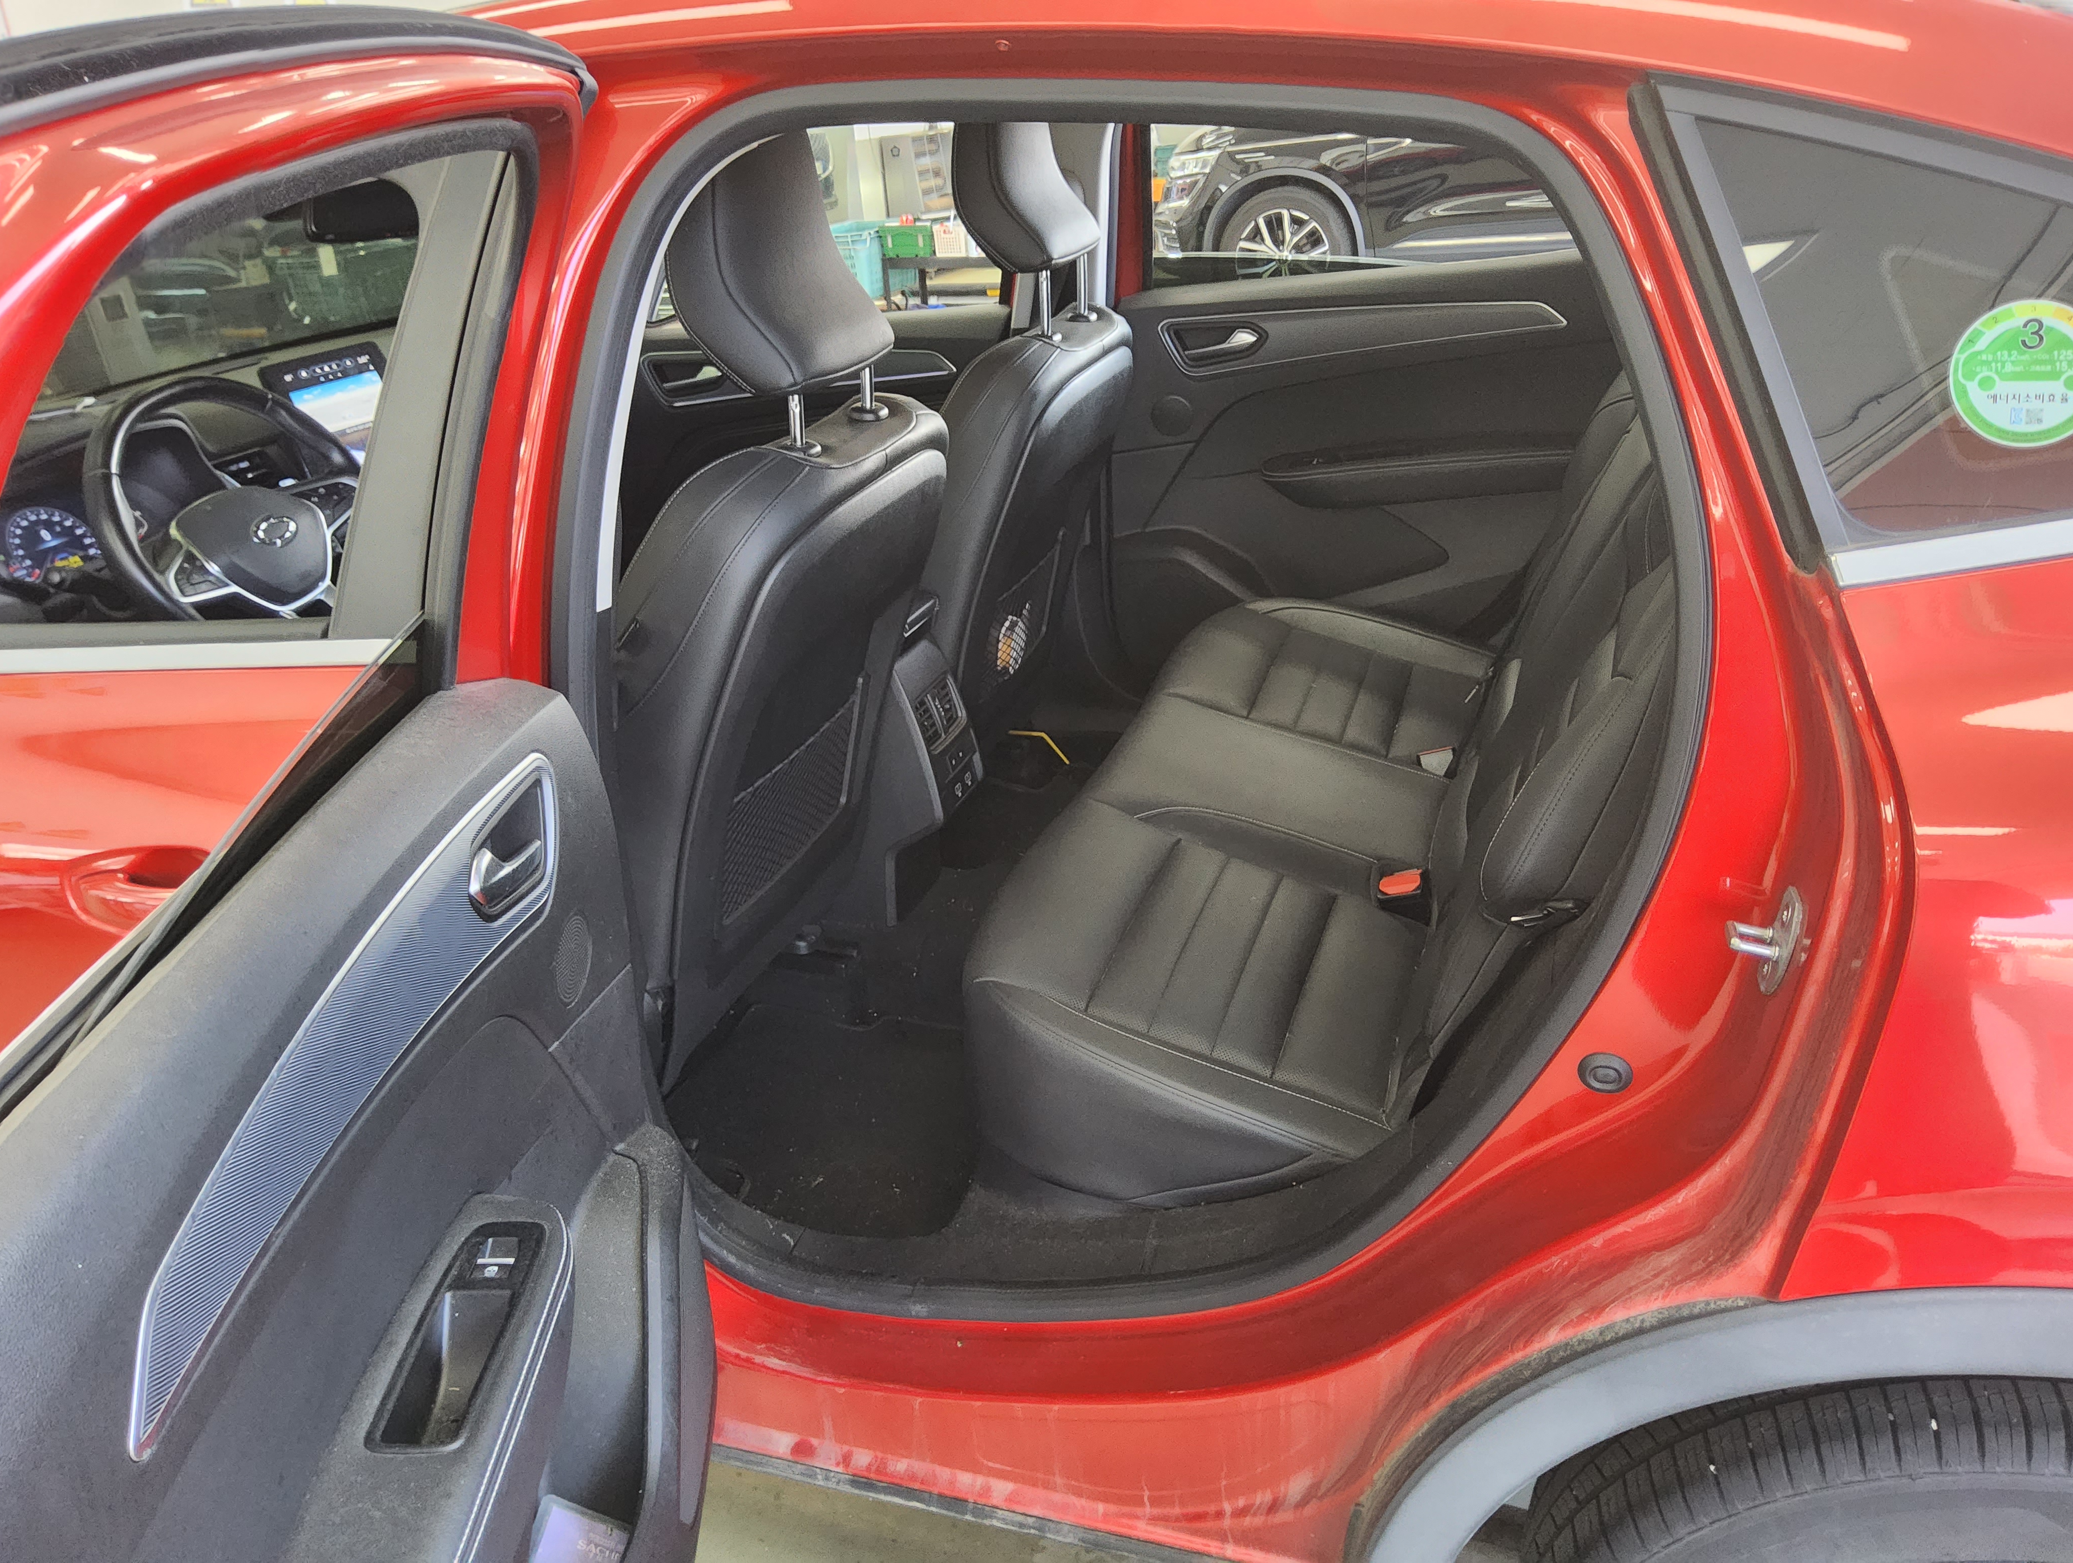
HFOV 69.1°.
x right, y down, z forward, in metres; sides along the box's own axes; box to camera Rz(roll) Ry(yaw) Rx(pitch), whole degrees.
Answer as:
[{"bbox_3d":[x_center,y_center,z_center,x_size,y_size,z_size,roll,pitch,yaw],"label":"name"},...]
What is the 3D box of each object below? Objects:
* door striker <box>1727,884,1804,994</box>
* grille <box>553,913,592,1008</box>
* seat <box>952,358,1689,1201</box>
[{"bbox_3d":[0.407,0.088,0.839,0.040,0.063,0.035,-4,24,7],"label":"door striker"},{"bbox_3d":[-0.314,0.122,1.021,0.015,0.066,0.066,-7,24,-1],"label":"grille"},{"bbox_3d":[0.450,-0.154,1.636,0.790,0.750,1.280,2,25,20],"label":"seat"}]

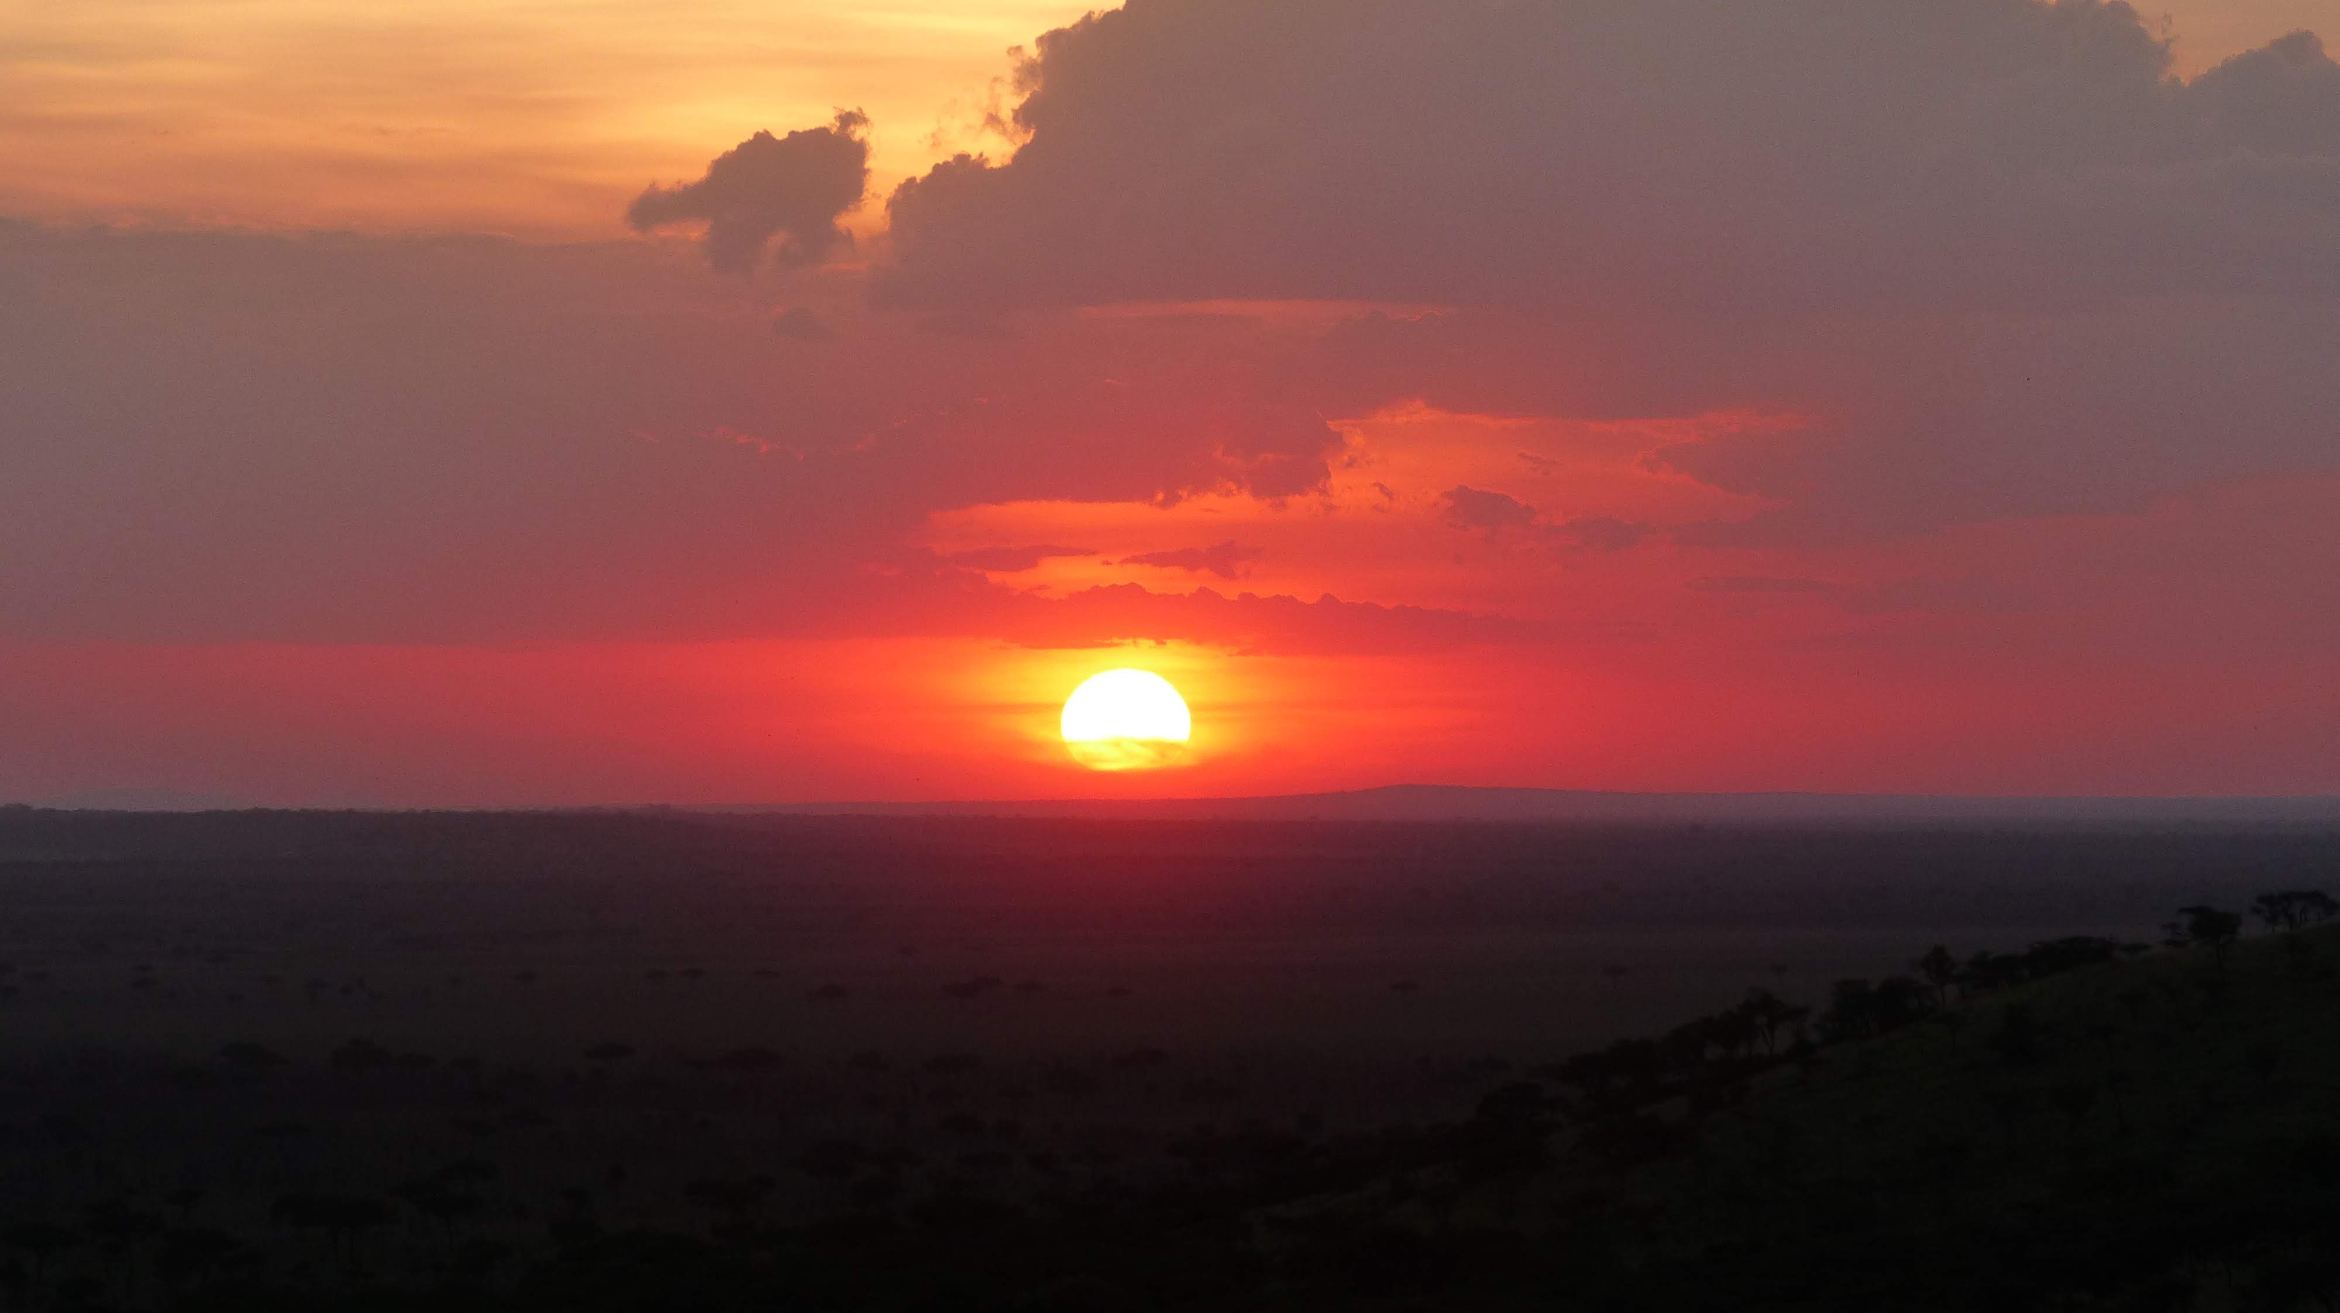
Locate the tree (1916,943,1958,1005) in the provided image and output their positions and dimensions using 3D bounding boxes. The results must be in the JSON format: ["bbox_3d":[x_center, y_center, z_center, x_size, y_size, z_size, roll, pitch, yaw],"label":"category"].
[{"bbox_3d":[69.565,28.883,1250.000,3.750,5.500,3.750,0,-1,0],"label":"tree"}]

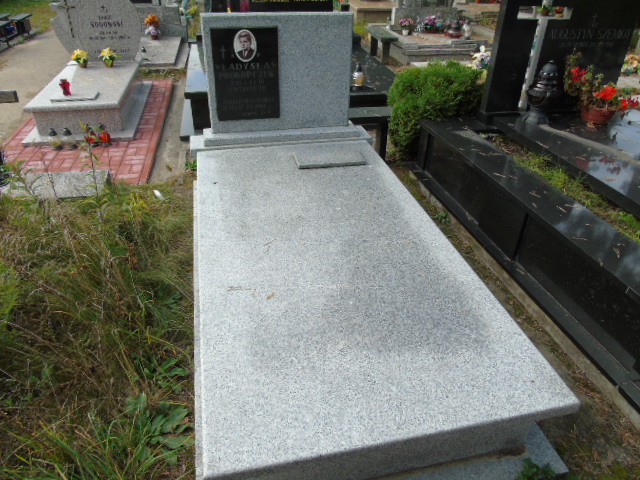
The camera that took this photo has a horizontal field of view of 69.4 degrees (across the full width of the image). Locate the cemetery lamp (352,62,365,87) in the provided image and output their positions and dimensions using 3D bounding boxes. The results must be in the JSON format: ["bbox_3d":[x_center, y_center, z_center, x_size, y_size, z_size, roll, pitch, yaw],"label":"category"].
[{"bbox_3d":[0.427,-1.772,4.958,0.110,0.235,0.110,-5,33,-11],"label":"cemetery lamp"}]

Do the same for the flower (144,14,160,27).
[{"bbox_3d":[-3.112,-4.078,8.586,0.290,0.210,0.270,-5,33,-11],"label":"flower"}]

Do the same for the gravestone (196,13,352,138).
[{"bbox_3d":[-0.257,-1.080,3.042,0.940,0.715,0.080,-5,33,-11],"label":"gravestone"}]

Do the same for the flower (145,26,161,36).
[{"bbox_3d":[-3.119,-3.882,8.606,0.290,0.180,0.260,-5,33,-11],"label":"flower"}]

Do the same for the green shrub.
[{"bbox_3d":[1.126,-1.350,4.610,0.920,0.800,0.720,-5,33,-11],"label":"green shrub"}]

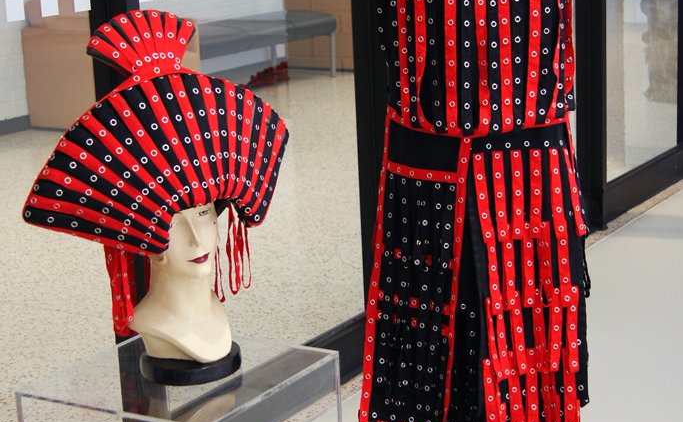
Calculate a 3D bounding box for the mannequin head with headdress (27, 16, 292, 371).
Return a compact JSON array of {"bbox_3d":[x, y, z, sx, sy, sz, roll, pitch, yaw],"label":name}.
[{"bbox_3d":[-0.305,-0.068,2.271,0.530,0.570,0.260,-16,19,-41],"label":"mannequin head with headdress"}]

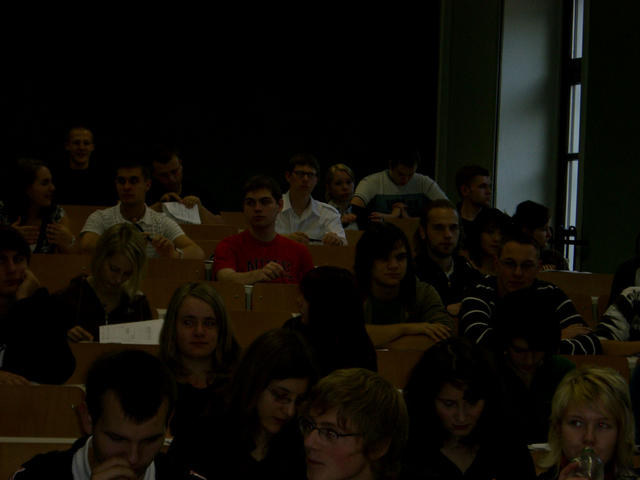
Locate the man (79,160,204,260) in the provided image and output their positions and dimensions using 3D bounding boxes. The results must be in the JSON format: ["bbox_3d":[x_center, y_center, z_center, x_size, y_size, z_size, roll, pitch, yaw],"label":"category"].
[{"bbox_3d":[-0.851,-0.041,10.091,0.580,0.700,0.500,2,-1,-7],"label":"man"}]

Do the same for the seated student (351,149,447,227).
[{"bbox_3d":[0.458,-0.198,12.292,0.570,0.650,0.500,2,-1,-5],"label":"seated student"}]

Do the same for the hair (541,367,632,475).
[{"bbox_3d":[0.654,0.441,5.150,0.220,0.260,0.230,2,-1,0],"label":"hair"}]

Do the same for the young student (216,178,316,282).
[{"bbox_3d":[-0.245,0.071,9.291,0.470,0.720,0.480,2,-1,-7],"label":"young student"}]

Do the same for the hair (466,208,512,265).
[{"bbox_3d":[0.764,-0.016,9.500,0.210,0.250,0.230,3,-2,-22],"label":"hair"}]

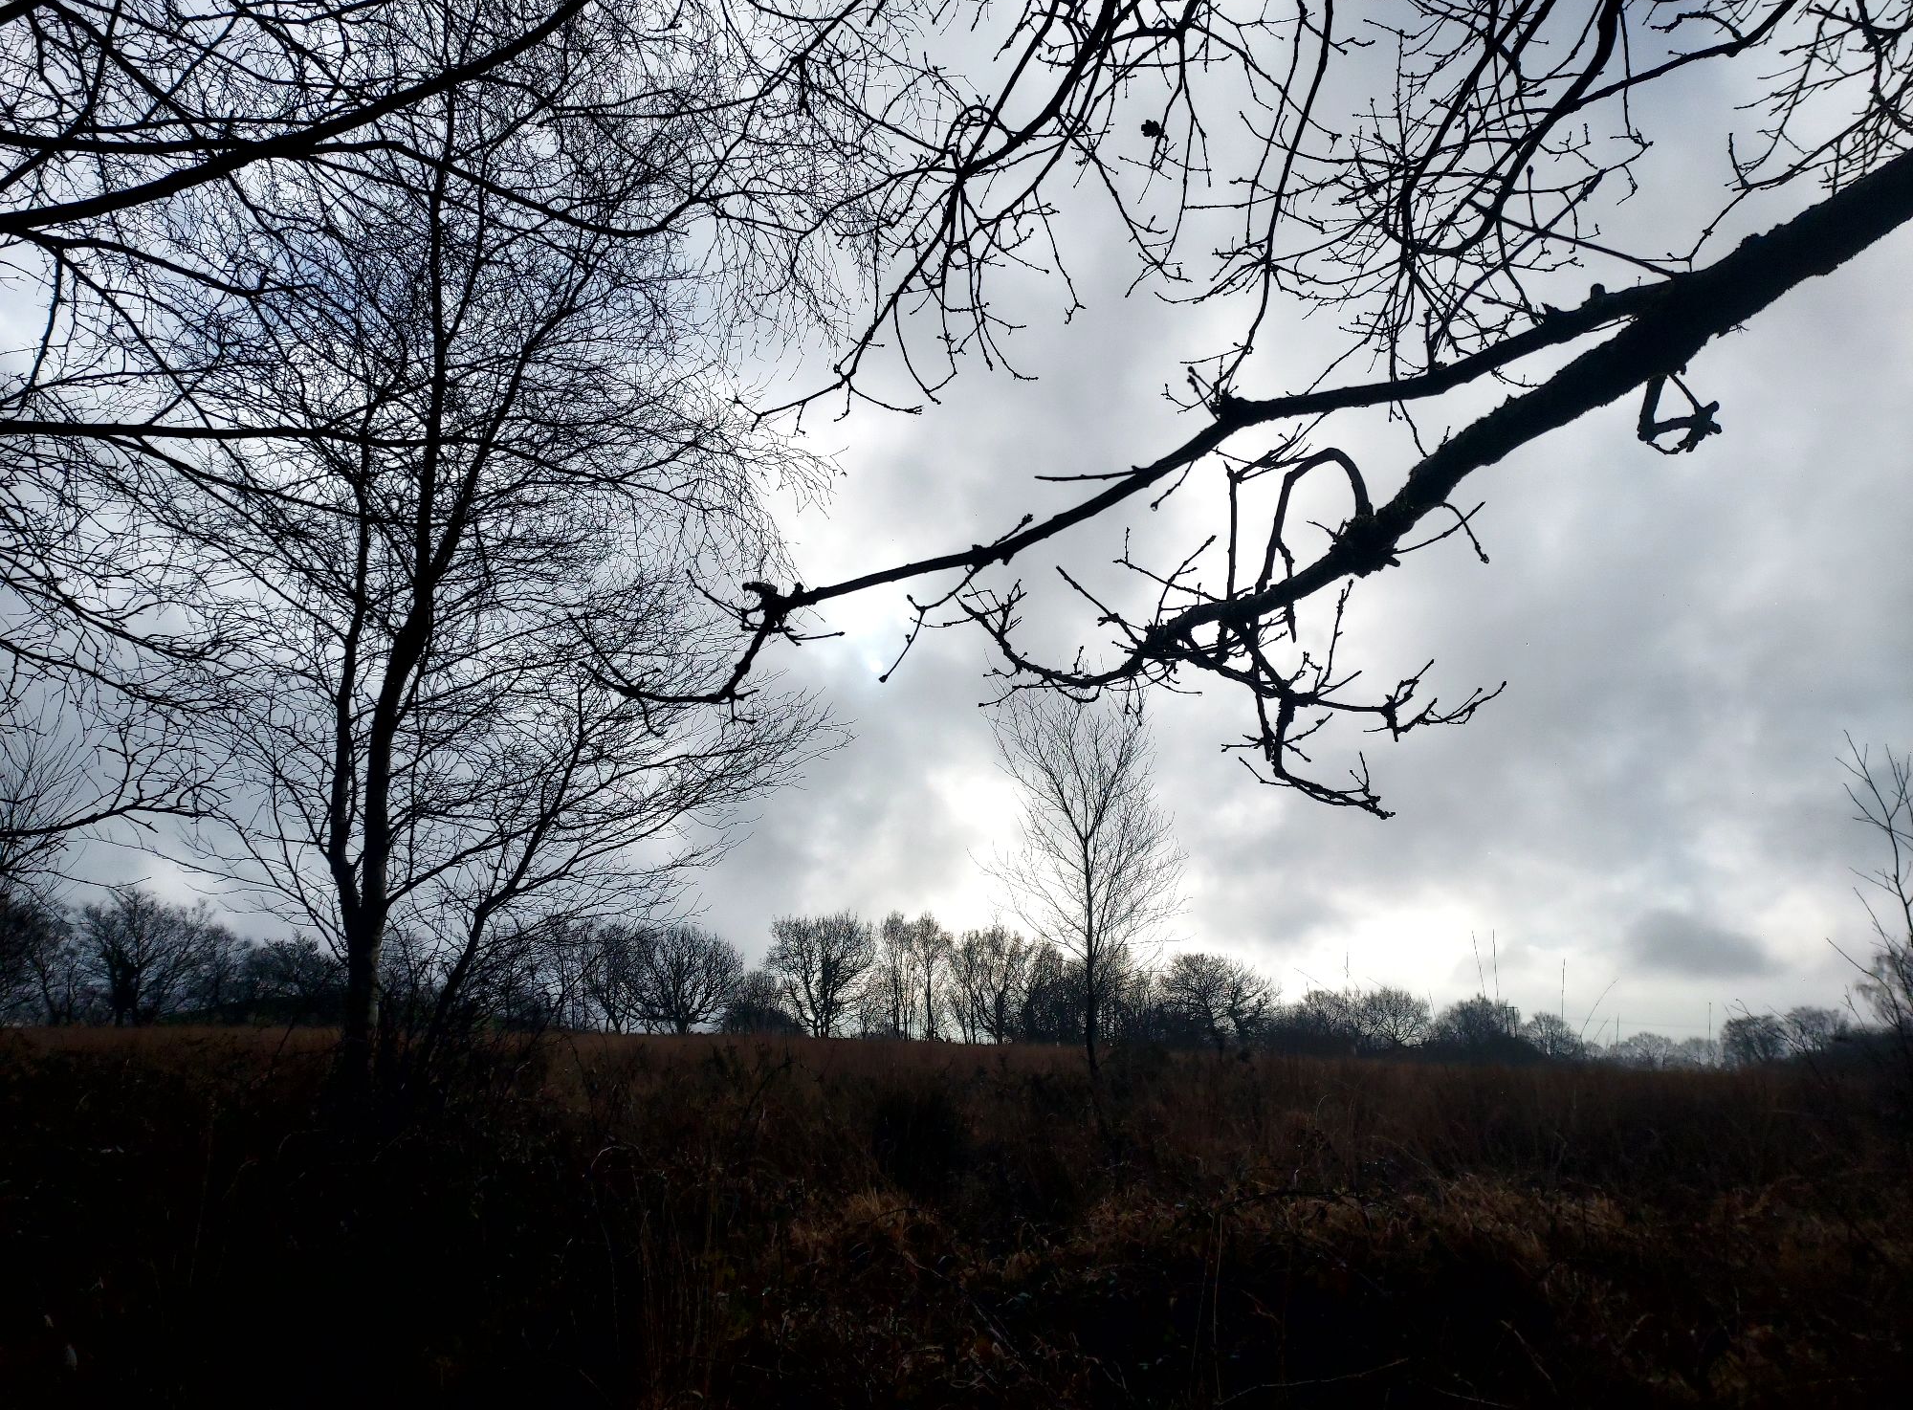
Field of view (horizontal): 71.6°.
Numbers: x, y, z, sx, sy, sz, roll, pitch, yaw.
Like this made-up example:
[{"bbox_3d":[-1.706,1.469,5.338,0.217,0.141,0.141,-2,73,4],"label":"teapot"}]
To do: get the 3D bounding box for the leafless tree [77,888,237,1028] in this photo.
[{"bbox_3d":[-44.472,14.172,74.747,8.930,8.060,8.030,9,-17,-29],"label":"leafless tree"}]

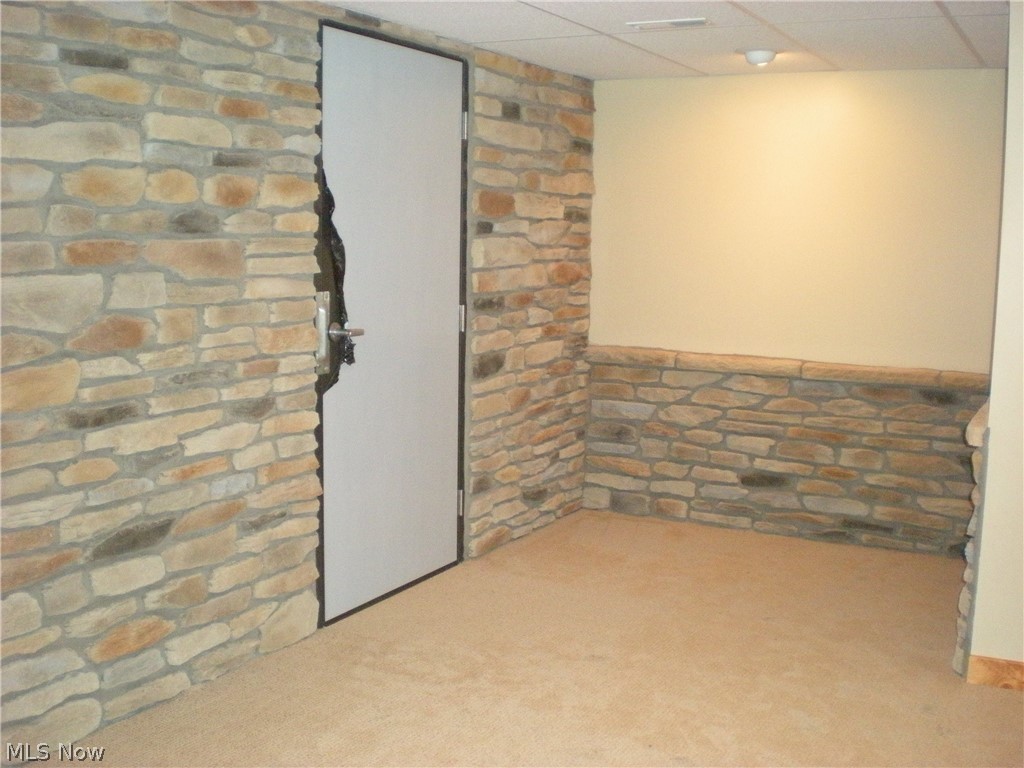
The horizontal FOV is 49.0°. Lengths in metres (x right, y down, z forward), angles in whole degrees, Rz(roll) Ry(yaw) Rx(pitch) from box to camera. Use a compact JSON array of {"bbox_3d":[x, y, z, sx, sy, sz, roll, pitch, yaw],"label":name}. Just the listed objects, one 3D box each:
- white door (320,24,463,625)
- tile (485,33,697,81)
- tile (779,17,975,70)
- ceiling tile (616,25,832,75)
[{"bbox_3d":[-0.466,-0.228,4.228,0.108,2.078,0.994,5,9,28],"label":"white door"},{"bbox_3d":[0.373,-1.406,4.872,0.590,0.020,1.210,5,9,28],"label":"tile"},{"bbox_3d":[1.436,-1.304,4.316,0.588,0.020,1.210,5,9,28],"label":"tile"},{"bbox_3d":[0.905,-1.355,4.594,0.605,0.020,1.210,5,9,28],"label":"ceiling tile"}]

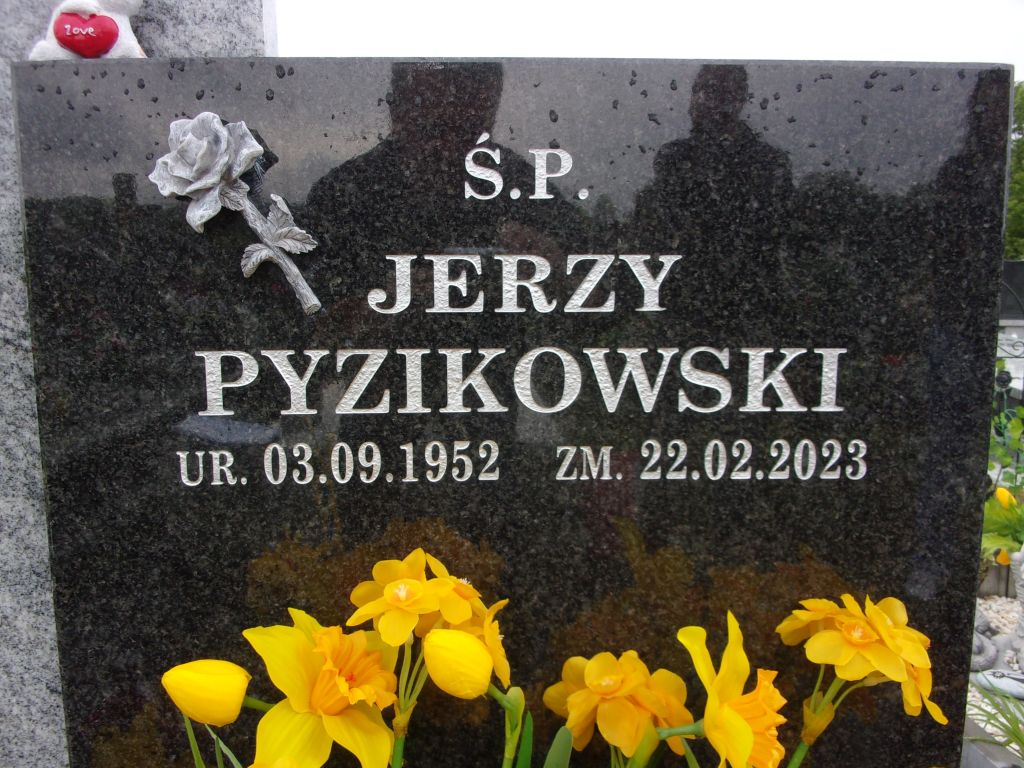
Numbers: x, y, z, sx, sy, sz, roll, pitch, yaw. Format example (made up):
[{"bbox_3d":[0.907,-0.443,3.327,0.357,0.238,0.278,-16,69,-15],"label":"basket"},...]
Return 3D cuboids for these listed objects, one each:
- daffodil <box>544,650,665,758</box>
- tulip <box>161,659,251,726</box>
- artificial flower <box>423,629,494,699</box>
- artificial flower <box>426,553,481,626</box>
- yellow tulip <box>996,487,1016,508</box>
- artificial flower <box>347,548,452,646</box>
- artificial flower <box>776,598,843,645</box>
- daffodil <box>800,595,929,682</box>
[{"bbox_3d":[0.063,0.212,0.549,0.077,0.070,0.052,0,-22,0],"label":"daffodil"},{"bbox_3d":[-0.182,0.183,0.492,0.055,0.039,0.039,7,0,-12],"label":"tulip"},{"bbox_3d":[-0.033,0.169,0.501,0.053,0.041,0.041,41,0,-40],"label":"artificial flower"},{"bbox_3d":[-0.037,0.132,0.532,0.045,0.050,0.034,-8,-19,-44],"label":"artificial flower"},{"bbox_3d":[1.105,0.254,1.850,0.038,0.060,0.038,-38,6,0],"label":"yellow tulip"},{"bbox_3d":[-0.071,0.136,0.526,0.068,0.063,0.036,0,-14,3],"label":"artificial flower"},{"bbox_3d":[0.196,0.157,0.543,0.042,0.037,0.045,29,2,-13],"label":"artificial flower"},{"bbox_3d":[0.230,0.166,0.540,0.080,0.057,0.050,-2,-22,-10],"label":"daffodil"}]

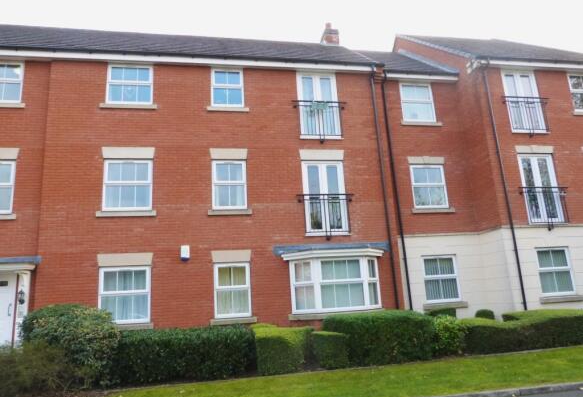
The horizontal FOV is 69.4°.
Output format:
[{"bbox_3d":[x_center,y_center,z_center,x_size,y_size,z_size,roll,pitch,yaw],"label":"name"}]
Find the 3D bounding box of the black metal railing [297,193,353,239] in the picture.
[{"bbox_3d":[0.947,0.507,11.261,1.608,1.240,0.160,-1,-13,-12],"label":"black metal railing"}]

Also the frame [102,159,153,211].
[{"bbox_3d":[-4.099,-0.323,10.590,1.164,1.314,0.100,-1,-13,-12],"label":"frame"}]

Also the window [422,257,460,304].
[{"bbox_3d":[4.268,2.289,11.958,1.035,1.272,0.100,-1,-13,-11],"label":"window"}]

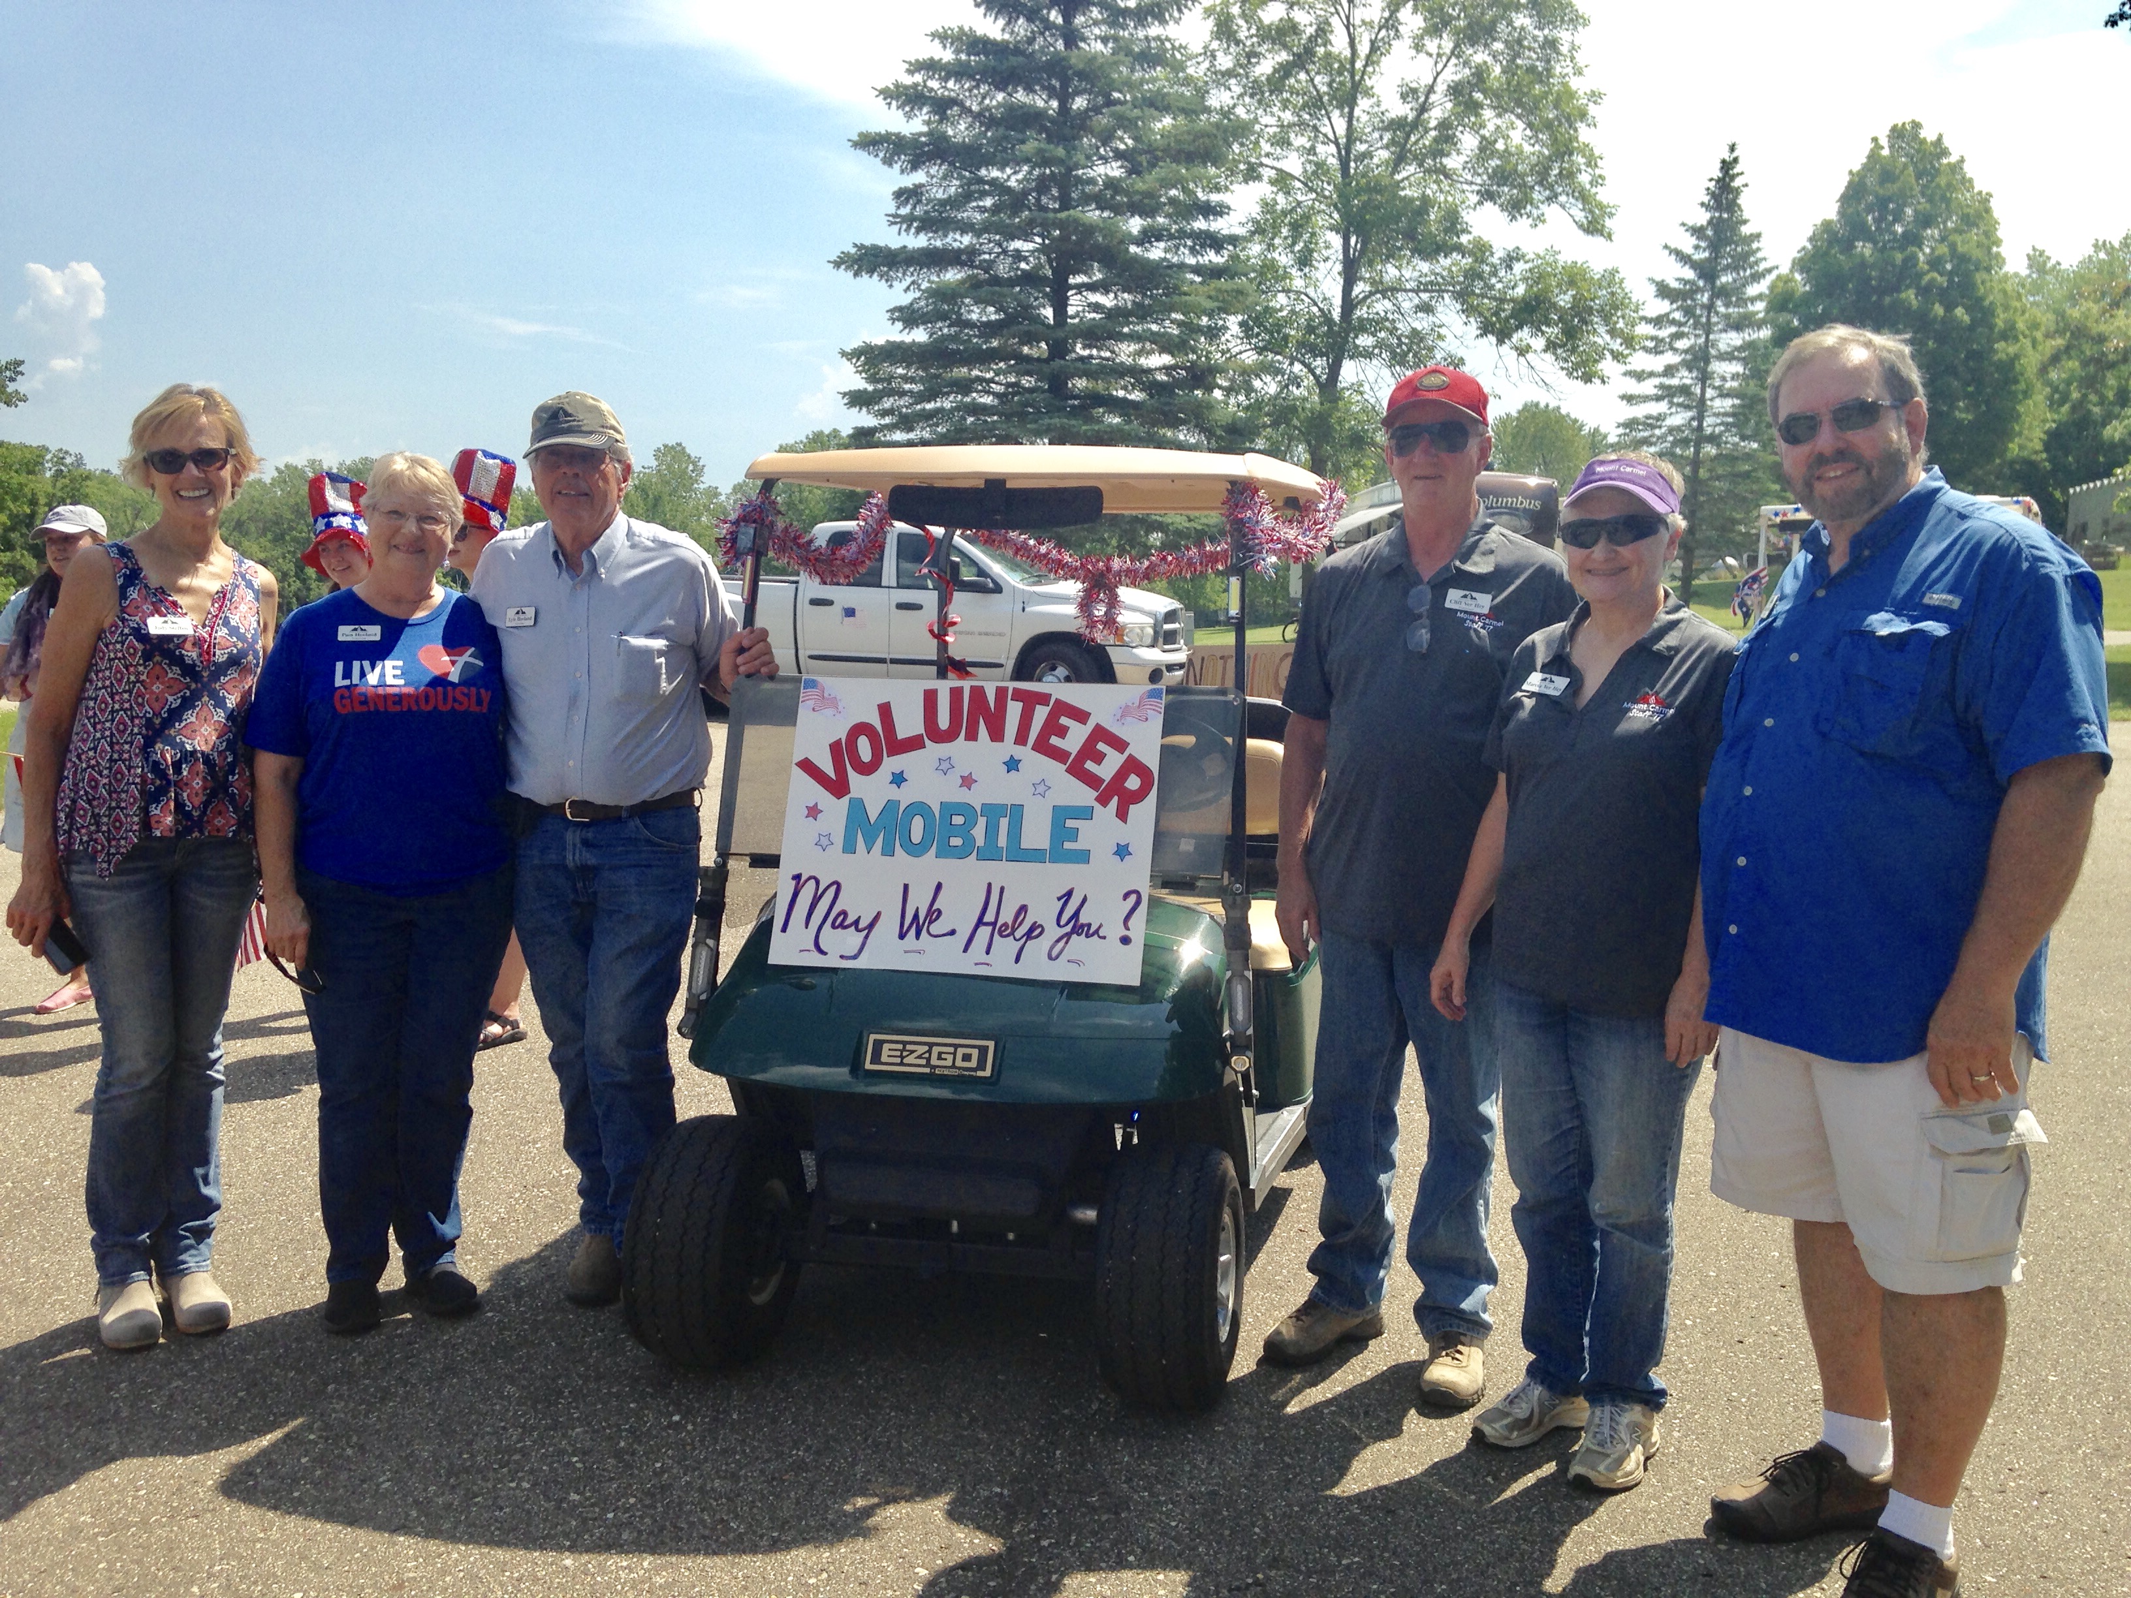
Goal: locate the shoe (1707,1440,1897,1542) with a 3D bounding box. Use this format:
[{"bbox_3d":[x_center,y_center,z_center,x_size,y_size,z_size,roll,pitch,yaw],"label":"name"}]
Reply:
[{"bbox_3d":[1.178,1.078,3.208,0.305,0.120,0.115,-1,7,-17],"label":"shoe"}]

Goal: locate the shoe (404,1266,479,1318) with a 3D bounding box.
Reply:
[{"bbox_3d":[-1.227,0.919,4.005,0.095,0.110,0.255,-3,8,-34],"label":"shoe"}]

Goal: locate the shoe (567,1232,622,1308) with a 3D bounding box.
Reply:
[{"bbox_3d":[-0.925,0.905,4.074,0.110,0.130,0.300,0,6,-6],"label":"shoe"}]

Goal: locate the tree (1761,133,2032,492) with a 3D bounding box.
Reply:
[{"bbox_3d":[18.906,-9.934,46.000,6.000,10.400,6.000,2,6,0],"label":"tree"}]

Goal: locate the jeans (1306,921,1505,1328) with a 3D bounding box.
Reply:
[{"bbox_3d":[0.619,0.545,3.734,0.380,0.950,0.320,3,7,14],"label":"jeans"}]

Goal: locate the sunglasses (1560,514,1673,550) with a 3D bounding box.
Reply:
[{"bbox_3d":[0.875,-0.423,3.220,0.152,0.048,0.150,1,8,33],"label":"sunglasses"}]

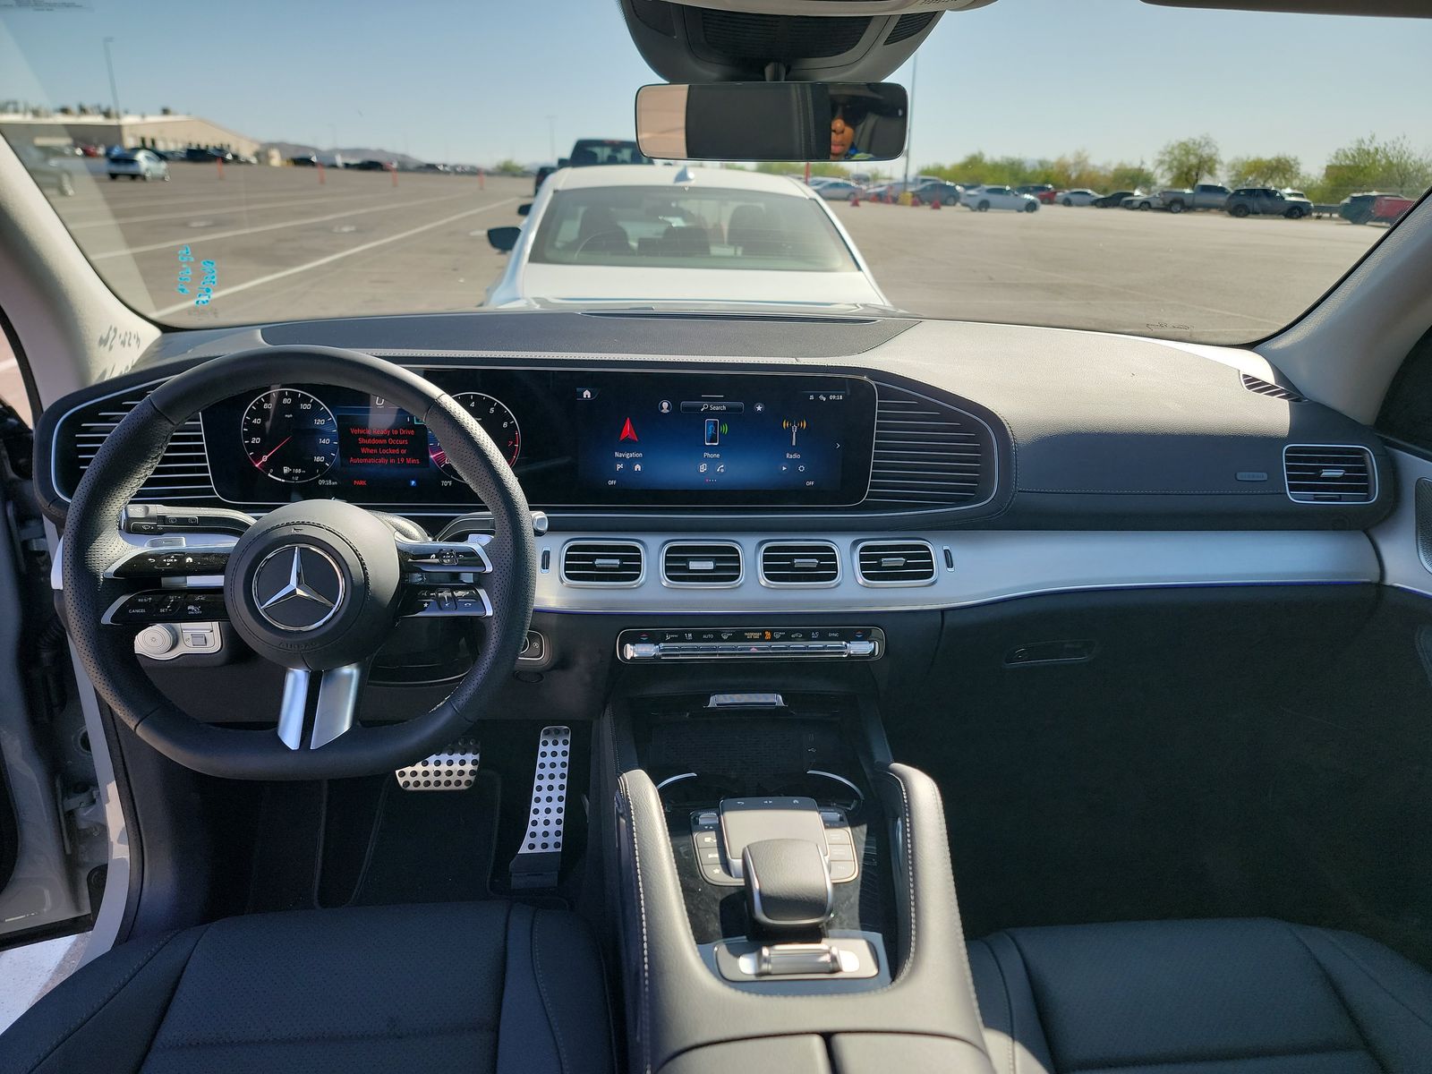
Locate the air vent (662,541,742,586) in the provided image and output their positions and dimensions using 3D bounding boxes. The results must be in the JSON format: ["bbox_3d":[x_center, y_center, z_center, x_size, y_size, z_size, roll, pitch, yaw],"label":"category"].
[{"bbox_3d":[-0.015,0.029,1.070,0.084,0.046,0.030,0,8,-6],"label":"air vent"}]

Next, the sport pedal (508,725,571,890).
[{"bbox_3d":[-0.256,0.395,1.461,0.085,0.227,0.035,0,-13,-6],"label":"sport pedal"}]

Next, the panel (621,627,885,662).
[{"bbox_3d":[0.037,0.117,1.080,0.286,0.036,0.028,0,5,-6],"label":"panel"}]

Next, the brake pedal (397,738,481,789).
[{"bbox_3d":[-0.393,0.324,1.411,0.118,0.072,0.025,0,-12,-6],"label":"brake pedal"}]

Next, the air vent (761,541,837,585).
[{"bbox_3d":[0.091,0.029,1.082,0.084,0.046,0.030,0,8,-6],"label":"air vent"}]

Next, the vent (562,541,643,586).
[{"bbox_3d":[-0.121,0.028,1.058,0.084,0.046,0.030,0,8,-6],"label":"vent"}]

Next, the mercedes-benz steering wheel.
[{"bbox_3d":[-0.342,0.021,0.844,0.375,0.358,0.100,0,0,-6],"label":"mercedes-benz steering wheel"}]

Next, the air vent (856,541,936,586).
[{"bbox_3d":[0.197,0.029,1.093,0.084,0.046,0.030,0,8,-6],"label":"air vent"}]

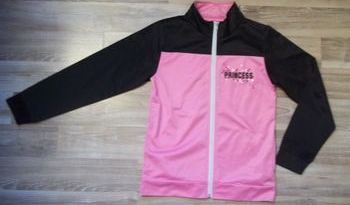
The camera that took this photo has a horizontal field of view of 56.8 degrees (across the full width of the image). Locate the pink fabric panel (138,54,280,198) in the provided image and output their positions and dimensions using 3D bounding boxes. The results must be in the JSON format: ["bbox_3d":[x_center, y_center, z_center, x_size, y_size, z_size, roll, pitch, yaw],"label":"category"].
[{"bbox_3d":[0.104,0.066,0.928,0.377,0.018,0.416,2,83,0],"label":"pink fabric panel"}]

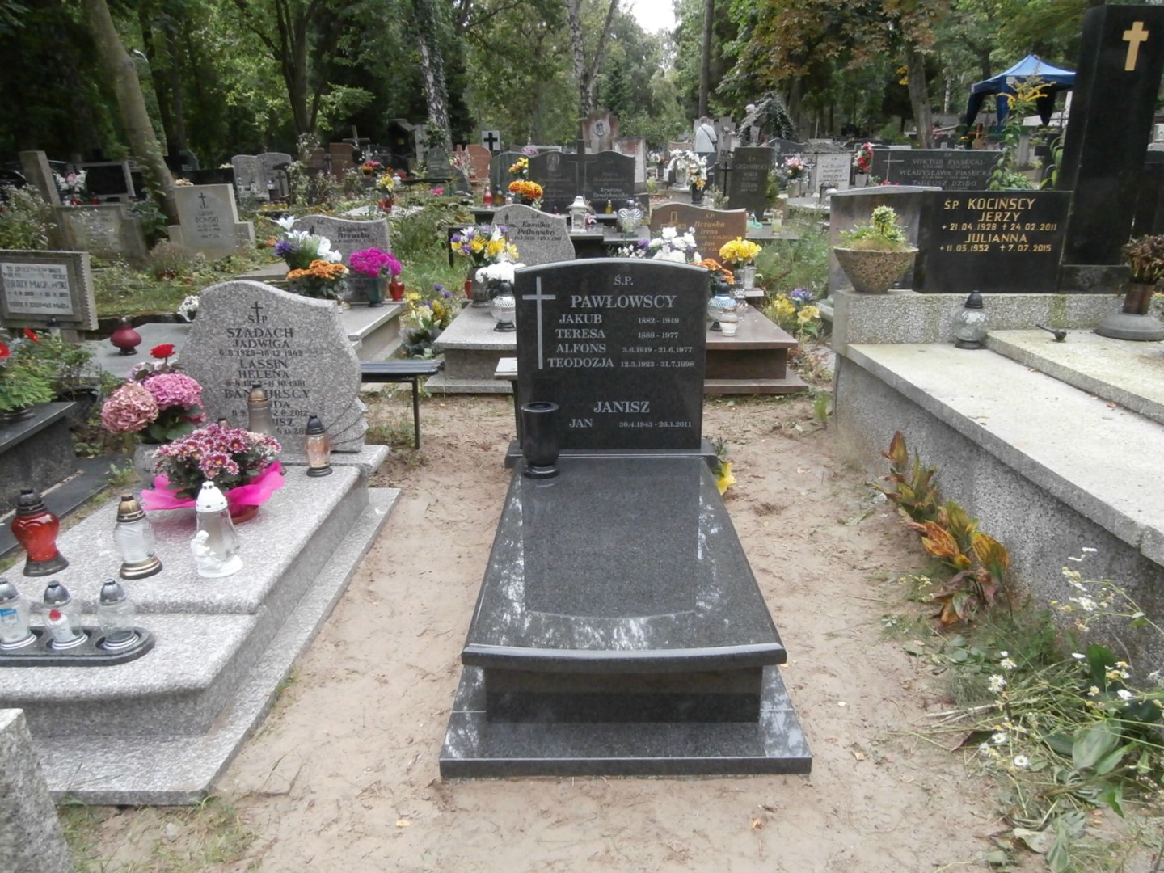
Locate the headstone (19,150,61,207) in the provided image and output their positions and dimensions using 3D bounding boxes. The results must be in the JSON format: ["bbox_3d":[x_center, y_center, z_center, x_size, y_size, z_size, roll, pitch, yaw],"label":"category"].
[{"bbox_3d":[-6.302,-2.958,9.408,0.294,0.717,0.167,0,18,1],"label":"headstone"}]

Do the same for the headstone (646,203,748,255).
[{"bbox_3d":[1.006,-1.692,7.000,0.870,0.720,0.100,0,17,1],"label":"headstone"}]

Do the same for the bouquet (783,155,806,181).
[{"bbox_3d":[3.111,-3.922,11.800,0.340,0.370,0.300,0,17,1],"label":"bouquet"}]

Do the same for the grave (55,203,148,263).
[{"bbox_3d":[-5.027,-2.128,8.451,0.860,0.620,0.180,0,18,0],"label":"grave"}]

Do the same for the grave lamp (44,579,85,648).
[{"bbox_3d":[-1.490,0.501,2.308,0.110,0.191,0.110,0,18,1],"label":"grave lamp"}]

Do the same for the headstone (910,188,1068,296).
[{"bbox_3d":[2.190,-1.060,4.413,0.764,0.539,0.118,0,18,1],"label":"headstone"}]

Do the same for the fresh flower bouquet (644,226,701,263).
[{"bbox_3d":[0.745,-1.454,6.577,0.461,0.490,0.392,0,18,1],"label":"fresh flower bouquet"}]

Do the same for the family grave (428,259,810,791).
[{"bbox_3d":[0.119,0.046,2.861,0.980,1.186,1.891,0,18,1],"label":"family grave"}]

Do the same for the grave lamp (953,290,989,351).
[{"bbox_3d":[2.342,-0.718,4.801,0.205,0.340,0.205,0,17,1],"label":"grave lamp"}]

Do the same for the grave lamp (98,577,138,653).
[{"bbox_3d":[-1.257,0.470,2.163,0.095,0.190,0.095,0,17,1],"label":"grave lamp"}]

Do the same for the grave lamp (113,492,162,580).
[{"bbox_3d":[-1.376,0.297,2.484,0.125,0.255,0.125,0,17,1],"label":"grave lamp"}]

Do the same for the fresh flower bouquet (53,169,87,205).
[{"bbox_3d":[-6.528,-3.190,10.308,0.420,0.420,0.360,0,18,0],"label":"fresh flower bouquet"}]

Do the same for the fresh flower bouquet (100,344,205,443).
[{"bbox_3d":[-1.627,-0.172,3.080,0.370,0.350,0.330,0,18,0],"label":"fresh flower bouquet"}]

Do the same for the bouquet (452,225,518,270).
[{"bbox_3d":[-0.797,-1.579,6.692,0.540,0.360,0.420,0,18,0],"label":"bouquet"}]

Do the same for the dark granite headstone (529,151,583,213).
[{"bbox_3d":[-0.344,-3.219,10.239,0.666,0.778,0.118,0,18,1],"label":"dark granite headstone"}]

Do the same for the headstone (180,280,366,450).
[{"bbox_3d":[-1.289,-0.293,3.420,0.755,0.740,0.100,0,18,1],"label":"headstone"}]

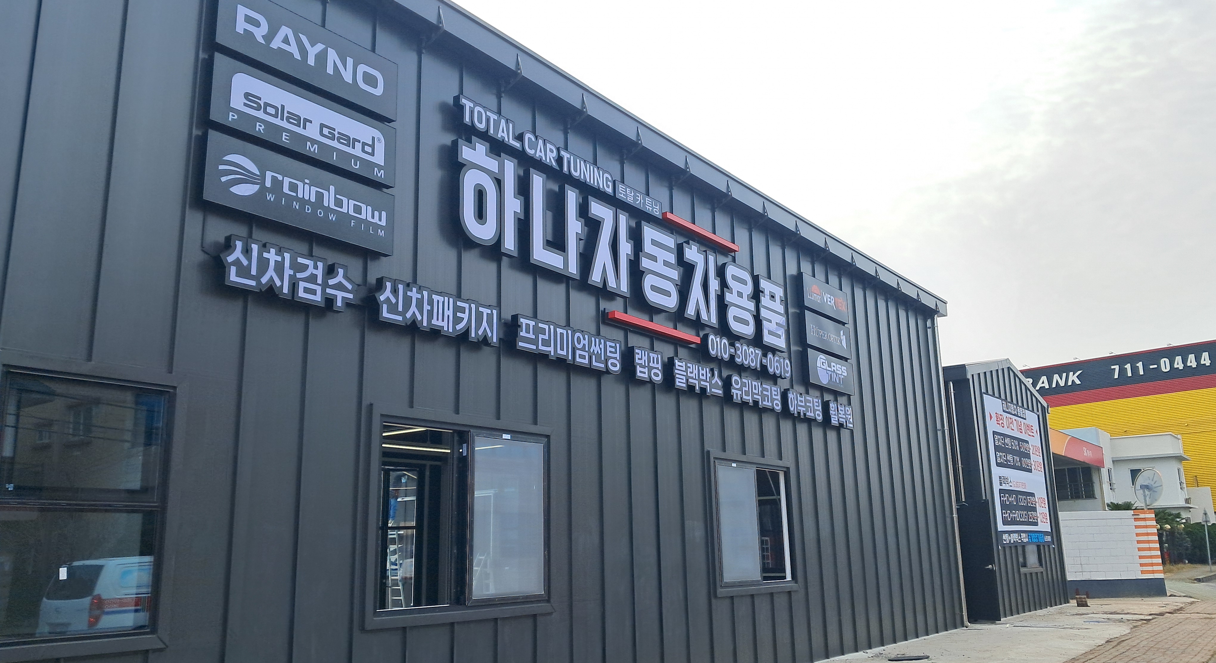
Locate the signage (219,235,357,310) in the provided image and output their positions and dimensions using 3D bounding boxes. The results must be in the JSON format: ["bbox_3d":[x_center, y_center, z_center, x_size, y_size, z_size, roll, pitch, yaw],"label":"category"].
[{"bbox_3d":[-2.247,-0.384,6.712,0.080,0.361,1.126,-11,-16,36],"label":"signage"}]

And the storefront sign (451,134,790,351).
[{"bbox_3d":[0.539,-0.735,10.636,0.080,1.030,6.219,-11,-16,36],"label":"storefront sign"}]

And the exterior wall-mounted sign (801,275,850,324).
[{"bbox_3d":[3.275,-0.477,14.332,0.080,0.498,1.590,-11,-16,36],"label":"exterior wall-mounted sign"}]

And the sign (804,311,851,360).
[{"bbox_3d":[3.284,0.075,14.202,0.080,0.507,1.582,-11,-16,36],"label":"sign"}]

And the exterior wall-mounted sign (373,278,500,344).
[{"bbox_3d":[-1.399,-0.141,7.816,0.080,0.361,1.375,-11,-16,36],"label":"exterior wall-mounted sign"}]

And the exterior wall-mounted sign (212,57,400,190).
[{"bbox_3d":[-2.222,-1.524,7.042,0.080,0.501,1.593,-11,-16,36],"label":"exterior wall-mounted sign"}]

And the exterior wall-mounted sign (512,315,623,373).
[{"bbox_3d":[-0.366,0.146,9.162,0.080,0.372,1.590,-11,-16,36],"label":"exterior wall-mounted sign"}]

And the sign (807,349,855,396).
[{"bbox_3d":[3.295,0.623,14.074,0.080,0.496,1.588,-11,-16,36],"label":"sign"}]

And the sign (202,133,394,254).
[{"bbox_3d":[-2.209,-0.969,6.917,0.080,0.498,1.599,-11,-16,36],"label":"sign"}]

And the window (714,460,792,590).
[{"bbox_3d":[1.821,2.428,11.878,0.130,1.527,1.961,-11,-16,36],"label":"window"}]

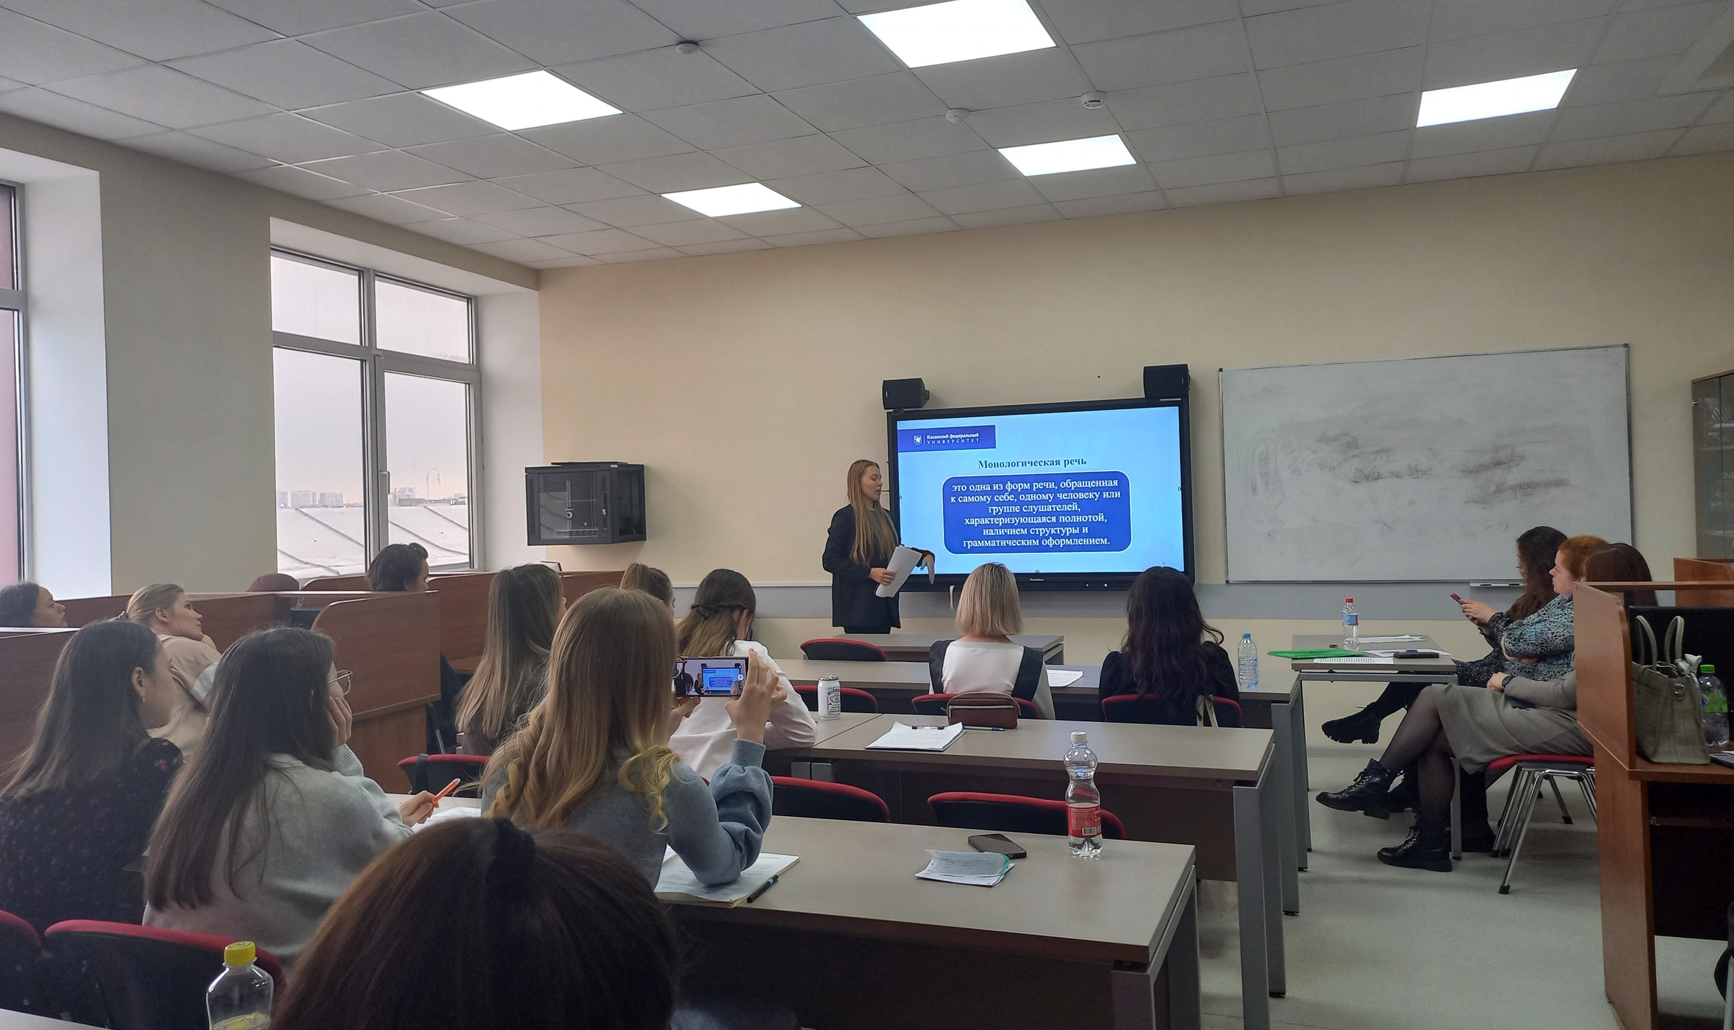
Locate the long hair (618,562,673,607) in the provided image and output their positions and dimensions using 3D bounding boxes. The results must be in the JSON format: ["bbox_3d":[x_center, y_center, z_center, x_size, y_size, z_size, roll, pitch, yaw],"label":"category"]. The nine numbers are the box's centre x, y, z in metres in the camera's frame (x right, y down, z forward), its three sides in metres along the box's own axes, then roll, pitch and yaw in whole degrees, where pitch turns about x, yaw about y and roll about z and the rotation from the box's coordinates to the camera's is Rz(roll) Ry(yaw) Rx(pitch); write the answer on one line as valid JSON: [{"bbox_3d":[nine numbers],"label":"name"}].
[{"bbox_3d":[-0.855,0.328,4.875,0.230,0.300,0.200,-2,1,-43],"label":"long hair"}]

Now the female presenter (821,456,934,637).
[{"bbox_3d":[0.052,0.534,6.893,0.520,1.700,0.480,-2,1,30],"label":"female presenter"}]

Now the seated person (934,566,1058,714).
[{"bbox_3d":[0.515,0.780,4.547,0.470,1.235,0.720,-2,0,21],"label":"seated person"}]

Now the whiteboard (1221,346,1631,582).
[{"bbox_3d":[2.926,-0.233,6.647,2.000,1.210,0.040,-2,0,18],"label":"whiteboard"}]

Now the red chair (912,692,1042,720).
[{"bbox_3d":[0.460,0.995,4.432,0.480,0.810,0.550,-2,0,21],"label":"red chair"}]

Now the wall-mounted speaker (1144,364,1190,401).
[{"bbox_3d":[1.661,-0.734,6.940,0.235,0.178,0.170,-2,0,18],"label":"wall-mounted speaker"}]

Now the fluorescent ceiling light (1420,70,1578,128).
[{"bbox_3d":[2.658,-1.783,5.351,0.590,0.050,0.590,-2,0,21],"label":"fluorescent ceiling light"}]

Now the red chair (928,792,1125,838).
[{"bbox_3d":[0.437,1.002,2.906,0.480,0.810,0.550,-2,0,21],"label":"red chair"}]

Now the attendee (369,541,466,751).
[{"bbox_3d":[-1.868,0.780,5.282,0.500,1.340,0.750,-1,1,44],"label":"attendee"}]

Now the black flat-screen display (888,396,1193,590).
[{"bbox_3d":[0.999,-0.103,7.383,1.764,1.086,0.090,-2,0,18],"label":"black flat-screen display"}]

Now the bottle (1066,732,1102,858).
[{"bbox_3d":[0.417,0.535,2.423,0.066,0.234,0.066,-2,0,21],"label":"bottle"}]

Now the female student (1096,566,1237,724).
[{"bbox_3d":[1.075,0.775,4.371,0.470,1.215,0.720,-2,0,21],"label":"female student"}]

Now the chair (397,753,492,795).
[{"bbox_3d":[-0.915,1.031,3.409,0.500,0.820,0.550,-2,0,22],"label":"chair"}]

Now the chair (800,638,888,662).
[{"bbox_3d":[-0.017,0.994,6.122,0.520,0.820,0.560,-2,0,21],"label":"chair"}]

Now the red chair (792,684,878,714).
[{"bbox_3d":[-0.073,1.004,4.716,0.520,0.820,0.560,-2,0,21],"label":"red chair"}]

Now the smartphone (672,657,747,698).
[{"bbox_3d":[-0.300,0.304,2.340,0.160,0.075,0.009,0,5,8],"label":"smartphone"}]

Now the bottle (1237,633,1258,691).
[{"bbox_3d":[1.363,0.520,4.487,0.068,0.205,0.068,-2,0,21],"label":"bottle"}]

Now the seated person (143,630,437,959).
[{"bbox_3d":[-0.936,0.819,2.323,0.520,1.260,0.800,-2,1,30],"label":"seated person"}]

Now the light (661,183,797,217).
[{"bbox_3d":[-0.694,-1.690,6.661,0.590,0.050,0.590,-2,0,21],"label":"light"}]

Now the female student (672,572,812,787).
[{"bbox_3d":[-0.374,0.800,3.521,0.470,1.260,0.740,-2,0,24],"label":"female student"}]

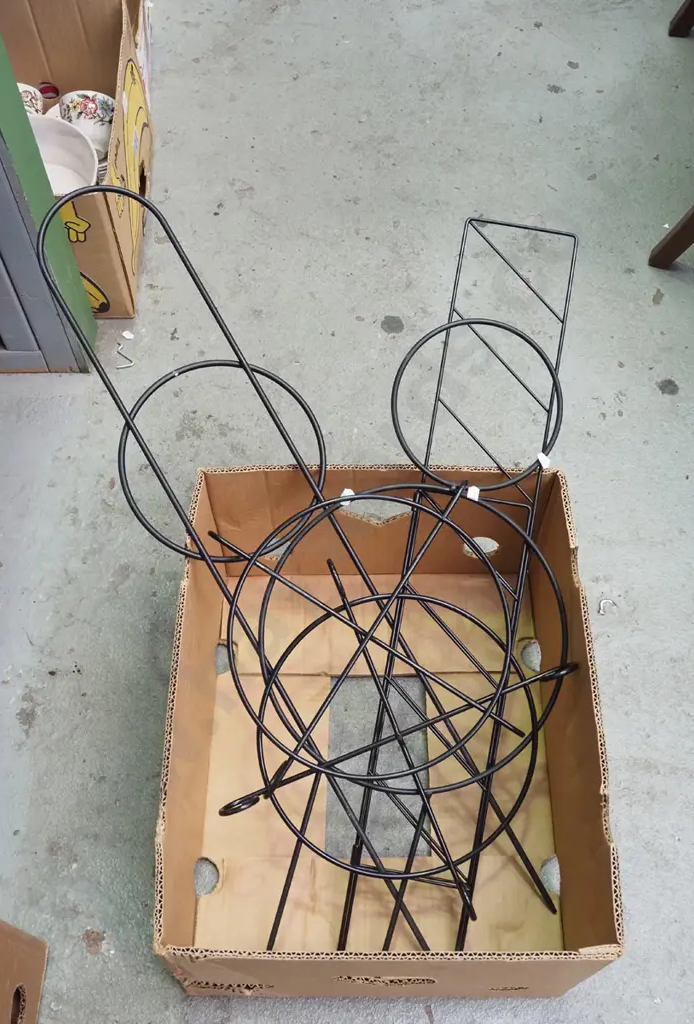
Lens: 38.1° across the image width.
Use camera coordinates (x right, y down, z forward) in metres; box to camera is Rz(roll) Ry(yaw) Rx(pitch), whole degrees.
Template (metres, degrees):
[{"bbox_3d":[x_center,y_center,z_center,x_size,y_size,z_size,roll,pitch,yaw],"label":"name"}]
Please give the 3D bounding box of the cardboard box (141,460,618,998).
[{"bbox_3d":[0.036,0.224,1.068,0.395,0.231,0.496,0,57,0],"label":"cardboard box"}]

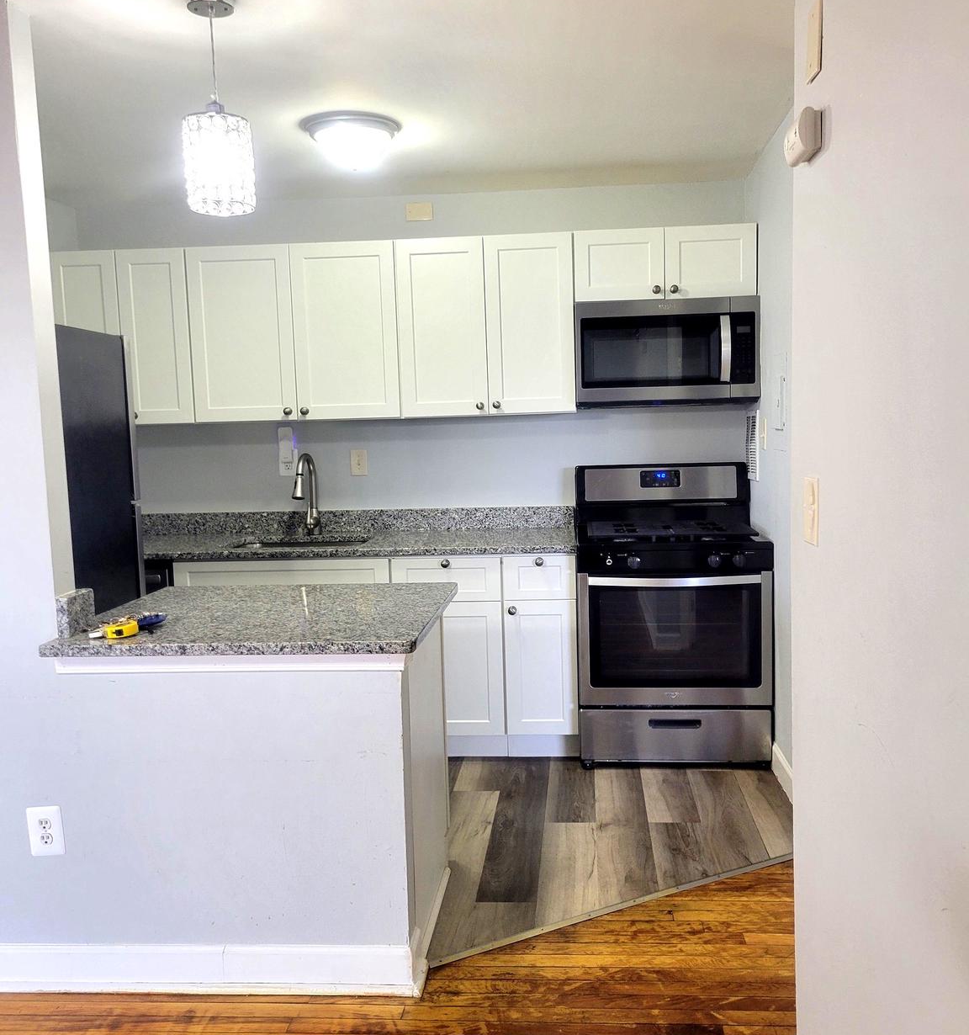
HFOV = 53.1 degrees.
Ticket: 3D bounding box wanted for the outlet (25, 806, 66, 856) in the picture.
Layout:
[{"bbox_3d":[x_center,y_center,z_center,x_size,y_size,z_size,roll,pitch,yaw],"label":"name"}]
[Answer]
[{"bbox_3d":[-1.124,0.805,2.489,0.088,0.128,0.008,-1,6,5],"label":"outlet"}]

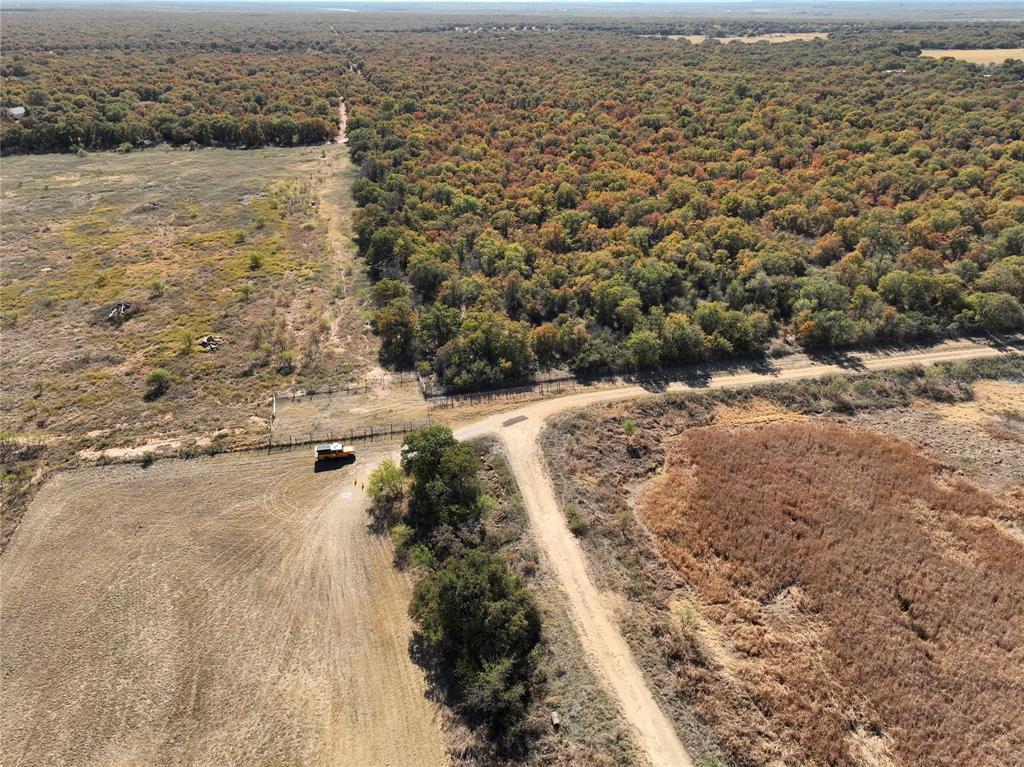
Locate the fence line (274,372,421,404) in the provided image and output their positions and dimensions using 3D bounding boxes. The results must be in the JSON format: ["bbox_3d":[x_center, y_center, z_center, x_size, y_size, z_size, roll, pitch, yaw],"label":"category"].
[{"bbox_3d":[-24.690,0.318,107.287,21.740,1.420,0.200,-9,30,-15],"label":"fence line"}]

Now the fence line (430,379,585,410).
[{"bbox_3d":[-0.320,1.323,105.429,24.170,1.420,0.200,-8,29,-14],"label":"fence line"}]

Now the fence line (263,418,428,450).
[{"bbox_3d":[-21.592,6.768,95.322,21.690,1.450,0.200,-6,29,-11],"label":"fence line"}]

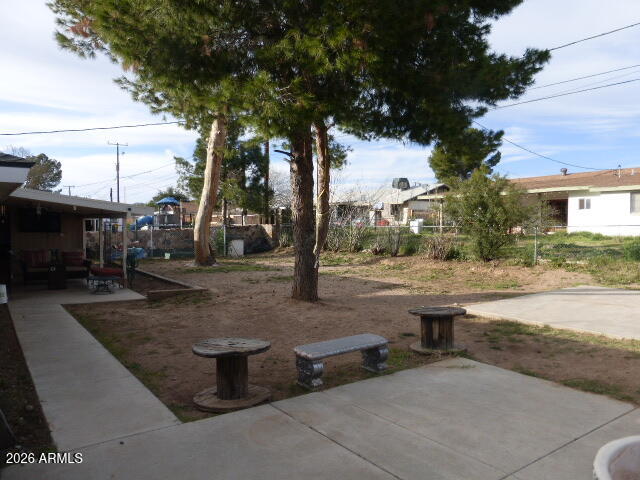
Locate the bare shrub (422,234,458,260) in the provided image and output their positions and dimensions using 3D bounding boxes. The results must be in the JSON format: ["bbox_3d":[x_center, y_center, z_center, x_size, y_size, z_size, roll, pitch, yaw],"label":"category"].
[{"bbox_3d":[4.510,0.281,17.300,1.320,0.970,1.200,0,2,0],"label":"bare shrub"}]

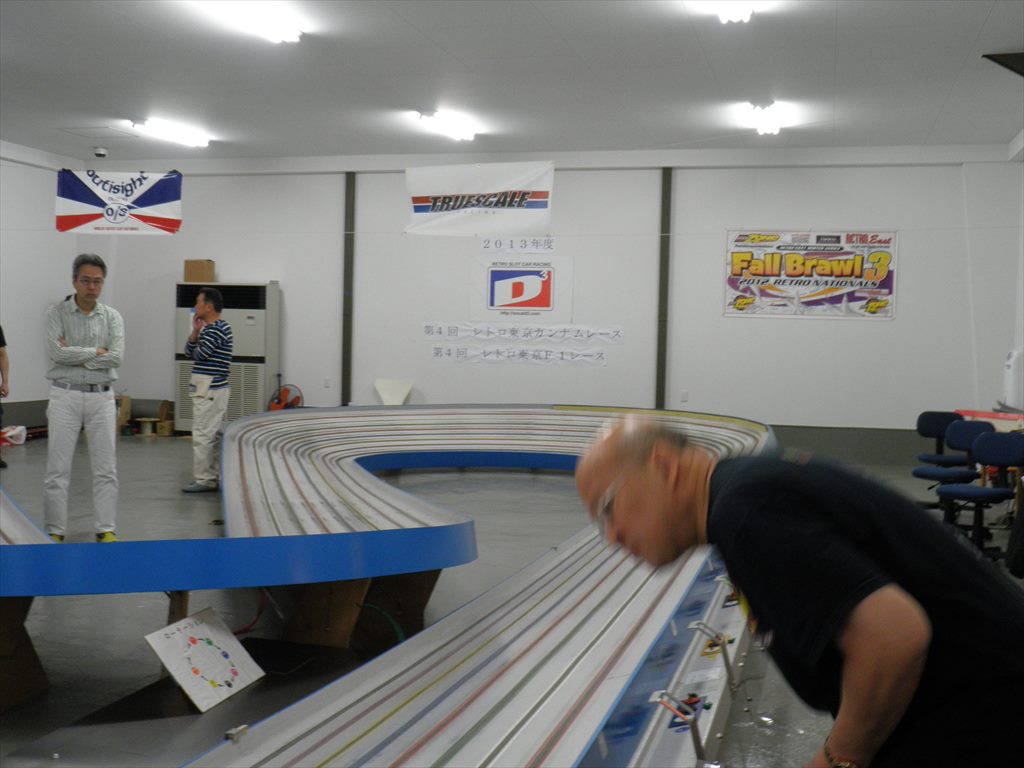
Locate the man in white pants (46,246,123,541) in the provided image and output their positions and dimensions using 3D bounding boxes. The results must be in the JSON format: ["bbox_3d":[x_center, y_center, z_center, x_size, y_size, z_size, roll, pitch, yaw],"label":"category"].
[{"bbox_3d":[-2.474,0.089,7.061,0.470,1.690,0.340,1,1,-16],"label":"man in white pants"}]

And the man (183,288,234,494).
[{"bbox_3d":[-2.471,0.033,9.940,0.380,1.670,0.460,1,1,-9],"label":"man"}]

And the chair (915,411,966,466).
[{"bbox_3d":[3.515,0.624,9.861,0.500,0.790,0.540,2,1,19],"label":"chair"}]

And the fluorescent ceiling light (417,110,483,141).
[{"bbox_3d":[-0.680,-2.744,12.784,0.220,0.120,1.270,2,1,15],"label":"fluorescent ceiling light"}]

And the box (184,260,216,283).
[{"bbox_3d":[-4.001,-1.438,15.606,0.320,0.280,0.250,2,1,15],"label":"box"}]

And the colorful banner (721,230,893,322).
[{"bbox_3d":[3.477,-1.274,14.171,1.940,1.020,0.020,2,1,15],"label":"colorful banner"}]

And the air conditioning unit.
[{"bbox_3d":[-3.641,-0.307,15.512,1.250,1.920,0.410,2,1,15],"label":"air conditioning unit"}]

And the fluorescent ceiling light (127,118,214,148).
[{"bbox_3d":[-3.850,-2.849,13.719,0.220,0.120,1.270,2,1,15],"label":"fluorescent ceiling light"}]

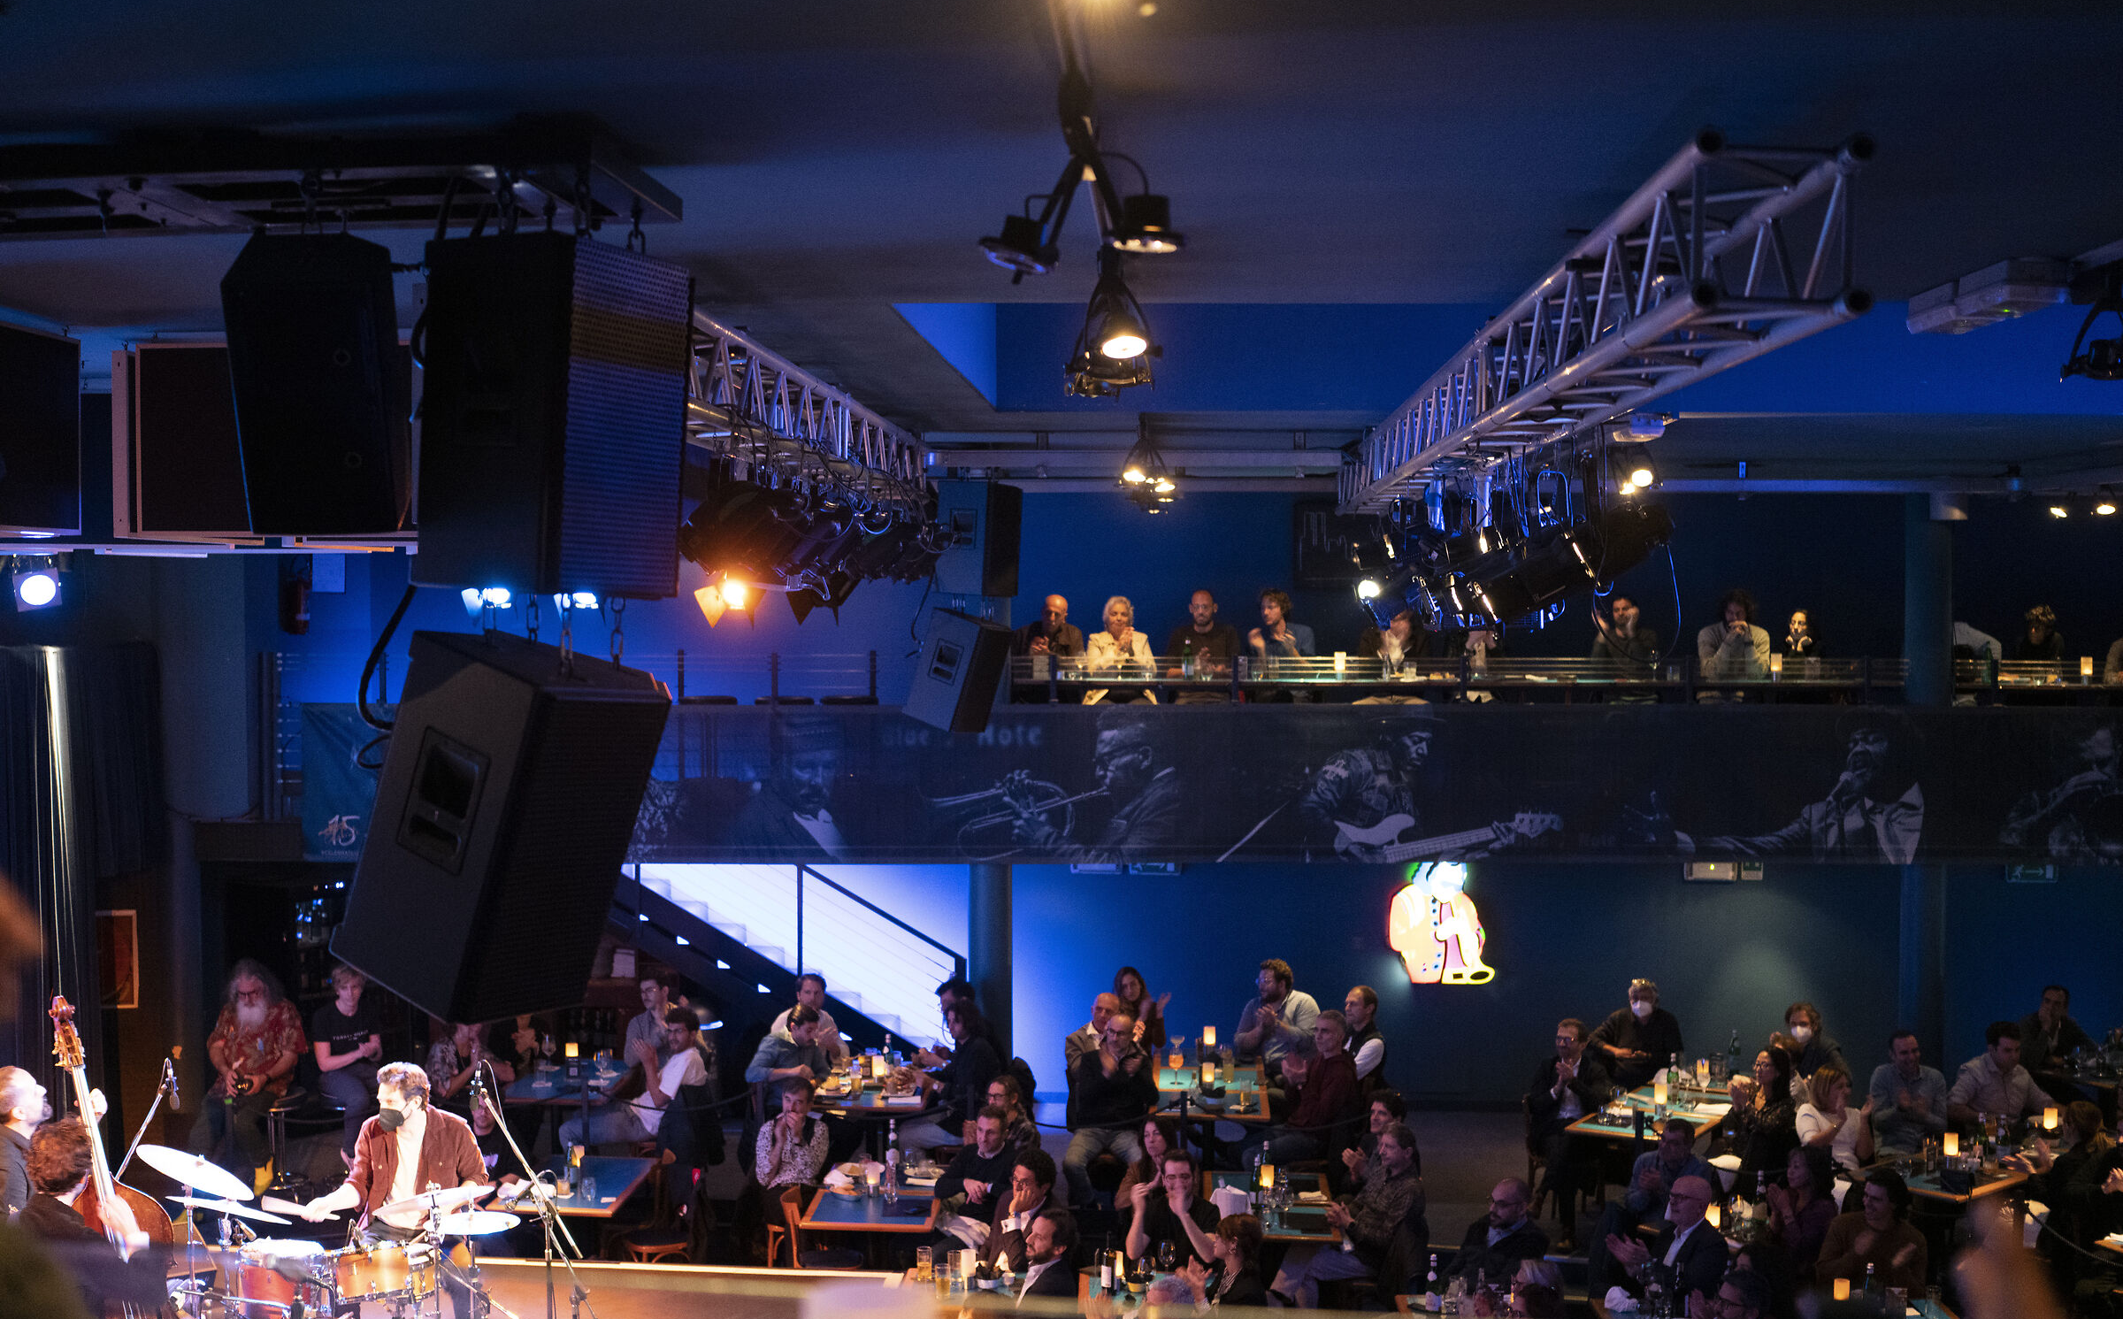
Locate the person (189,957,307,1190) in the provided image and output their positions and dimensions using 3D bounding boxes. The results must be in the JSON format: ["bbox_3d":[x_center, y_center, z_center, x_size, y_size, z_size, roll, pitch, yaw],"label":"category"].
[{"bbox_3d":[-4.941,2.609,14.300,0.680,1.560,0.820,0,2,-6],"label":"person"}]

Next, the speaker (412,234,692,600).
[{"bbox_3d":[-0.924,-0.421,4.197,0.357,0.605,0.391,4,2,23],"label":"speaker"}]

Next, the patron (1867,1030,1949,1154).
[{"bbox_3d":[4.809,2.790,13.400,0.520,1.310,0.800,0,2,12],"label":"patron"}]

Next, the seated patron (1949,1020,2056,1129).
[{"bbox_3d":[5.664,2.831,14.173,0.620,1.270,0.780,0,1,-12],"label":"seated patron"}]

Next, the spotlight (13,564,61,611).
[{"bbox_3d":[-4.688,-0.330,10.800,0.220,0.210,0.250,0,23,-19],"label":"spotlight"}]

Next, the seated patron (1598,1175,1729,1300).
[{"bbox_3d":[3.037,3.241,11.950,0.820,1.280,0.560,-2,2,-38],"label":"seated patron"}]

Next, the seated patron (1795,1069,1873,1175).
[{"bbox_3d":[4.055,2.723,12.001,0.520,1.230,0.780,-1,2,-30],"label":"seated patron"}]

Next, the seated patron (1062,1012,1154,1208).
[{"bbox_3d":[0.273,2.780,14.100,0.560,1.290,0.850,0,2,-3],"label":"seated patron"}]

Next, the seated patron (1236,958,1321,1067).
[{"bbox_3d":[1.230,2.540,14.580,0.600,1.340,0.820,1,2,37],"label":"seated patron"}]

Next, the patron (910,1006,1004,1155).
[{"bbox_3d":[-0.674,2.814,14.873,0.760,1.270,0.520,0,1,-12],"label":"patron"}]

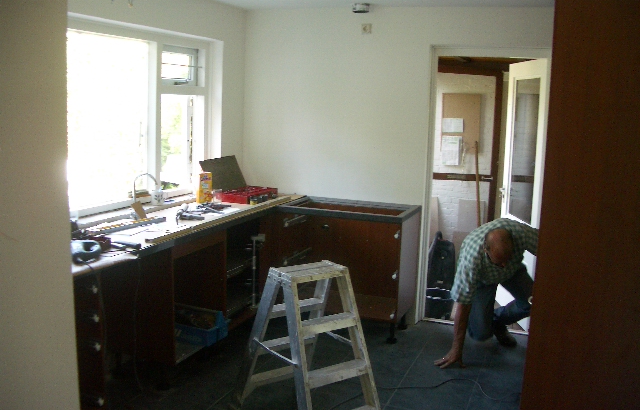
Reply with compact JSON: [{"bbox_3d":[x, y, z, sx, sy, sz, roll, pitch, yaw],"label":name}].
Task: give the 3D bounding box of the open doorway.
[{"bbox_3d":[1.208,-0.088,4.811,0.880,2.115,0.150,5,10,21],"label":"open doorway"}]

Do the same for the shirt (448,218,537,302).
[{"bbox_3d":[1.198,0.375,4.374,0.610,0.580,0.490,5,10,21],"label":"shirt"}]

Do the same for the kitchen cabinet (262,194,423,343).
[{"bbox_3d":[0.208,0.466,4.947,0.978,0.915,0.615,5,10,21],"label":"kitchen cabinet"}]

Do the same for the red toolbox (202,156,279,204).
[{"bbox_3d":[-0.609,-0.207,5.035,0.405,0.290,0.520,5,10,21],"label":"red toolbox"}]

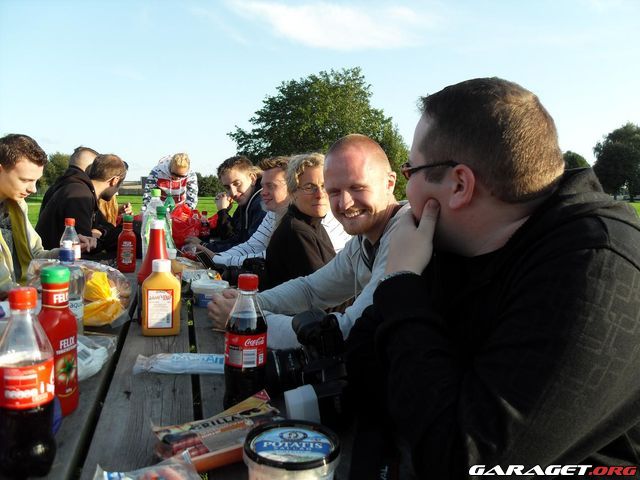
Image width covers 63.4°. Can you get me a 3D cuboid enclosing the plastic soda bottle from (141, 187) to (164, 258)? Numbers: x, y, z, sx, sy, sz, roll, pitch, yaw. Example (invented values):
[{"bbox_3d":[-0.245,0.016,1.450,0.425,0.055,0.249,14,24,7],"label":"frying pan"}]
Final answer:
[{"bbox_3d":[-0.585,-0.008,1.860,0.102,0.346,0.102,-1,7,-18],"label":"plastic soda bottle"}]

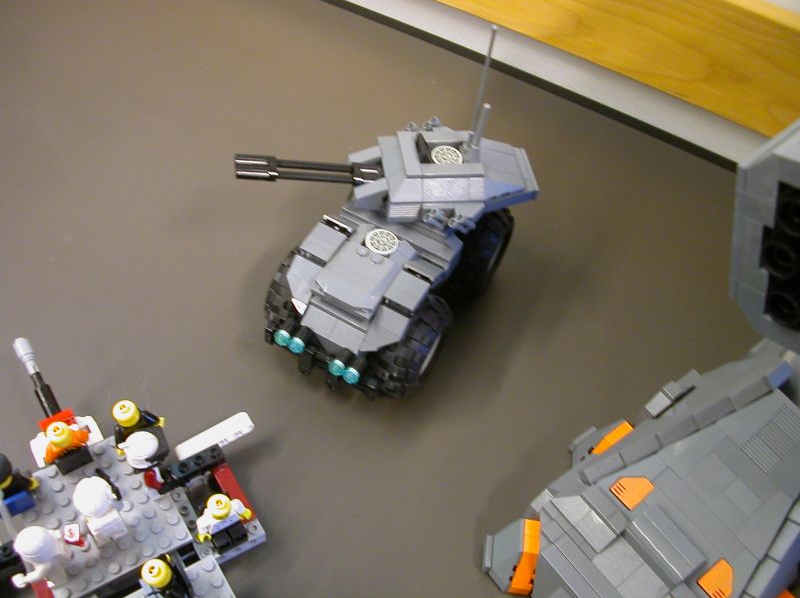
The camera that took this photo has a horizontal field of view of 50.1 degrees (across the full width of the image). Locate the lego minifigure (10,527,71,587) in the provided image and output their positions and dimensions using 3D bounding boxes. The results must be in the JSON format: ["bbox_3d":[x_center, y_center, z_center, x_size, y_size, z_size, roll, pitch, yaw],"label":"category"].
[{"bbox_3d":[-0.148,0.105,0.345,0.019,0.041,0.022,-26,61,-21],"label":"lego minifigure"}]

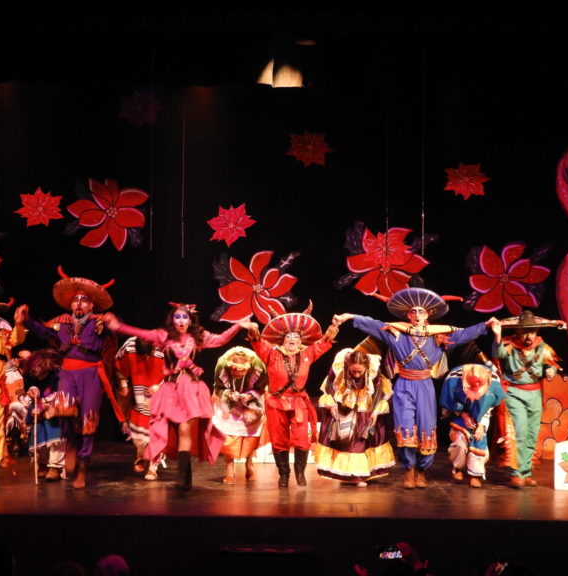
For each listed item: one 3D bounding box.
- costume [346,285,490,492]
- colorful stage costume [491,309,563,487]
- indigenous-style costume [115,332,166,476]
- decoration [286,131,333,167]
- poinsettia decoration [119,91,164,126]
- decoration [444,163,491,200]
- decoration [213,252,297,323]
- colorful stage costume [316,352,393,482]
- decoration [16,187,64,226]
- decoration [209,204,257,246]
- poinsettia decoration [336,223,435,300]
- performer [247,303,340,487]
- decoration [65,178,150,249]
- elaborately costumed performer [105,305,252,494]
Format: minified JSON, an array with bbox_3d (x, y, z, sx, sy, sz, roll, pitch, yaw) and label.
[{"bbox_3d":[1.281,0.951,11.800,1.364,1.922,0.580,0,-4,2],"label":"costume"},{"bbox_3d":[2.382,1.069,11.950,0.665,1.697,0.550,0,-4,11],"label":"colorful stage costume"},{"bbox_3d":[-1.428,1.192,12.250,0.560,1.414,0.600,0,-4,3],"label":"indigenous-style costume"},{"bbox_3d":[0.309,-1.692,14.800,0.558,0.437,0.050,0,-2,2],"label":"decoration"},{"bbox_3d":[-1.728,-2.177,14.800,0.558,0.437,0.050,0,-2,2],"label":"poinsettia decoration"},{"bbox_3d":[2.211,-1.283,14.700,0.554,0.458,0.050,0,-2,2],"label":"decoration"},{"bbox_3d":[-0.363,0.000,15.000,1.082,0.922,0.060,0,-2,2],"label":"decoration"},{"bbox_3d":[0.649,1.201,11.400,0.759,1.297,0.750,0,-2,2],"label":"colorful stage costume"},{"bbox_3d":[-3.032,-1.015,15.200,0.576,0.491,0.070,0,-4,2],"label":"decoration"},{"bbox_3d":[-0.641,-0.791,15.200,0.589,0.542,0.070,0,-4,2],"label":"decoration"},{"bbox_3d":[1.223,-0.320,15.000,1.205,0.996,0.060,0,-2,2],"label":"poinsettia decoration"},{"bbox_3d":[0.109,1.038,11.800,0.837,1.715,0.550,0,-4,2],"label":"performer"},{"bbox_3d":[-2.170,-0.904,15.000,1.008,0.885,0.060,0,-2,2],"label":"decoration"},{"bbox_3d":[-0.960,0.987,11.100,1.334,1.695,0.650,0,-2,2],"label":"elaborately costumed performer"}]

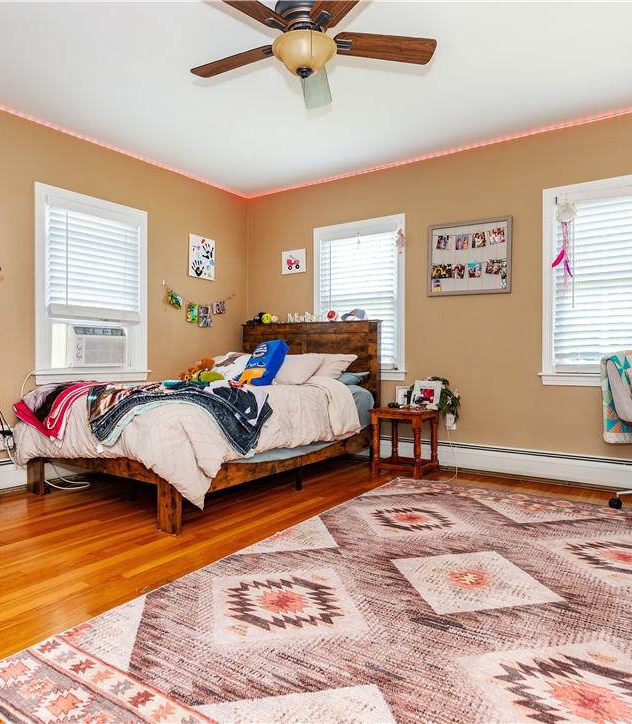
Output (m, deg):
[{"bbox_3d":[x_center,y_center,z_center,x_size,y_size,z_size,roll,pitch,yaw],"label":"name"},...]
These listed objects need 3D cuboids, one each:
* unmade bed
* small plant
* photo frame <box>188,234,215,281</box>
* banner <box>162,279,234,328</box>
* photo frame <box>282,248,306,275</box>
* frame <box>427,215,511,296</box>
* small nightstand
[{"bbox_3d":[-0.669,0.253,3.643,1.498,1.132,2.126,1,2,34],"label":"unmade bed"},{"bbox_3d":[0.860,0.274,3.752,0.332,0.314,0.269,1,2,34],"label":"small plant"},{"bbox_3d":[-0.999,-0.900,4.458,0.022,0.357,0.296,1,2,34],"label":"photo frame"},{"bbox_3d":[-1.005,-0.485,4.457,0.030,0.359,0.816,1,2,34],"label":"banner"},{"bbox_3d":[-0.188,-0.902,4.643,0.259,0.205,0.022,1,2,34],"label":"photo frame"},{"bbox_3d":[1.119,-0.756,3.755,0.610,0.533,0.025,1,2,34],"label":"frame"},{"bbox_3d":[0.660,0.579,3.760,0.390,0.466,0.359,0,1,27],"label":"small nightstand"}]

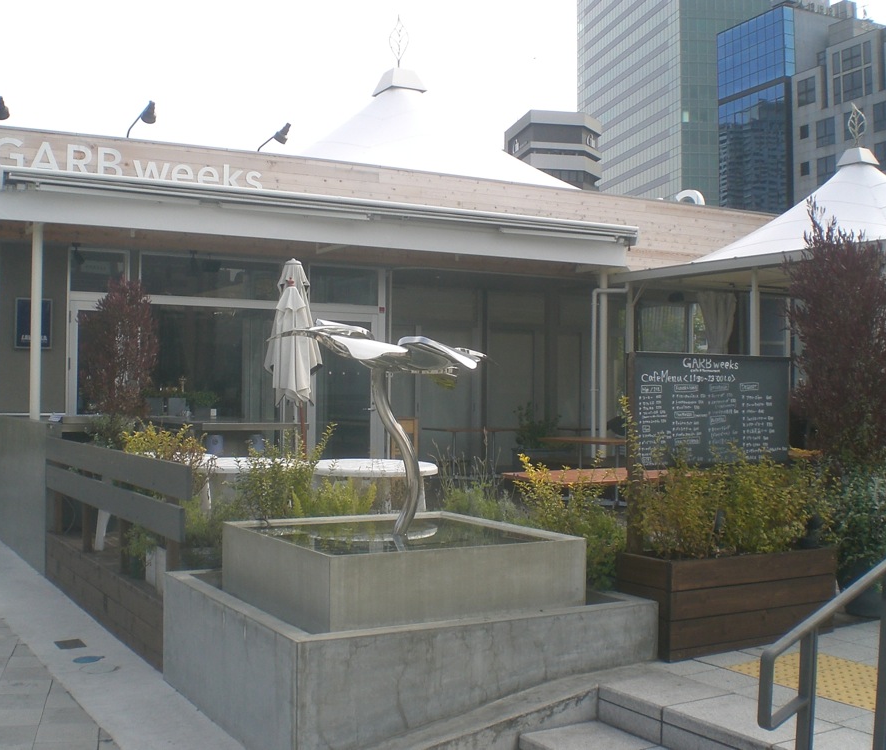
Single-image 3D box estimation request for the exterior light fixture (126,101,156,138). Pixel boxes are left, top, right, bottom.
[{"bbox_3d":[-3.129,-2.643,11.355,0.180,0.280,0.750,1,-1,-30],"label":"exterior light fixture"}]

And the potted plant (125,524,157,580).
[{"bbox_3d":[-1.956,1.129,7.100,0.230,0.400,0.230,1,-1,-30],"label":"potted plant"}]

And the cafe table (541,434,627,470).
[{"bbox_3d":[1.752,1.104,12.328,0.740,0.740,1.280,1,-1,-30],"label":"cafe table"}]

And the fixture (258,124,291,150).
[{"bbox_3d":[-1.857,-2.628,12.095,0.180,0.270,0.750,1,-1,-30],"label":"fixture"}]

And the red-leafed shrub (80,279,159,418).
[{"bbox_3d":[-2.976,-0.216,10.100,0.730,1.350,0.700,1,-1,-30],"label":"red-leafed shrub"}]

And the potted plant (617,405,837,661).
[{"bbox_3d":[1.493,0.769,5.632,1.250,1.170,0.500,1,-1,-30],"label":"potted plant"}]

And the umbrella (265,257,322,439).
[{"bbox_3d":[-1.357,0.185,9.900,0.520,2.450,0.520,1,-1,-30],"label":"umbrella"}]

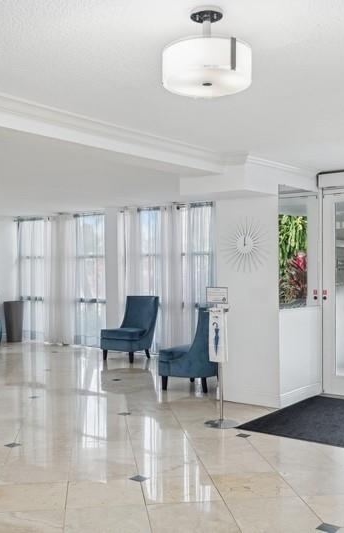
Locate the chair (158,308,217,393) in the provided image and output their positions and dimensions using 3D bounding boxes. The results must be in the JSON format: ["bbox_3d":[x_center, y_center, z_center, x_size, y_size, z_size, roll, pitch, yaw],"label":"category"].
[{"bbox_3d":[0.268,0.932,6.920,0.680,0.930,0.560,0,0,24],"label":"chair"}]

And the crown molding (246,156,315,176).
[{"bbox_3d":[1.123,-0.976,5.911,0.085,0.095,1.470,0,0,38],"label":"crown molding"}]

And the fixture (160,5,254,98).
[{"bbox_3d":[0.146,-0.900,2.480,0.365,0.295,0.365,0,0,0],"label":"fixture"}]

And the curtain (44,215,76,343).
[{"bbox_3d":[-2.037,0.222,10.902,0.800,2.360,0.100,0,0,38],"label":"curtain"}]

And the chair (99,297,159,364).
[{"bbox_3d":[-0.637,0.938,9.105,0.570,0.930,0.700,0,0,35],"label":"chair"}]

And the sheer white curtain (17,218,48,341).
[{"bbox_3d":[-2.699,0.266,11.477,0.950,2.340,0.120,-1,-1,37],"label":"sheer white curtain"}]

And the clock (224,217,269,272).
[{"bbox_3d":[0.758,-0.224,6.100,0.560,0.560,0.050,-1,-1,37],"label":"clock"}]

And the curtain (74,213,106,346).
[{"bbox_3d":[-1.427,0.218,10.432,0.770,2.360,0.100,0,0,38],"label":"curtain"}]

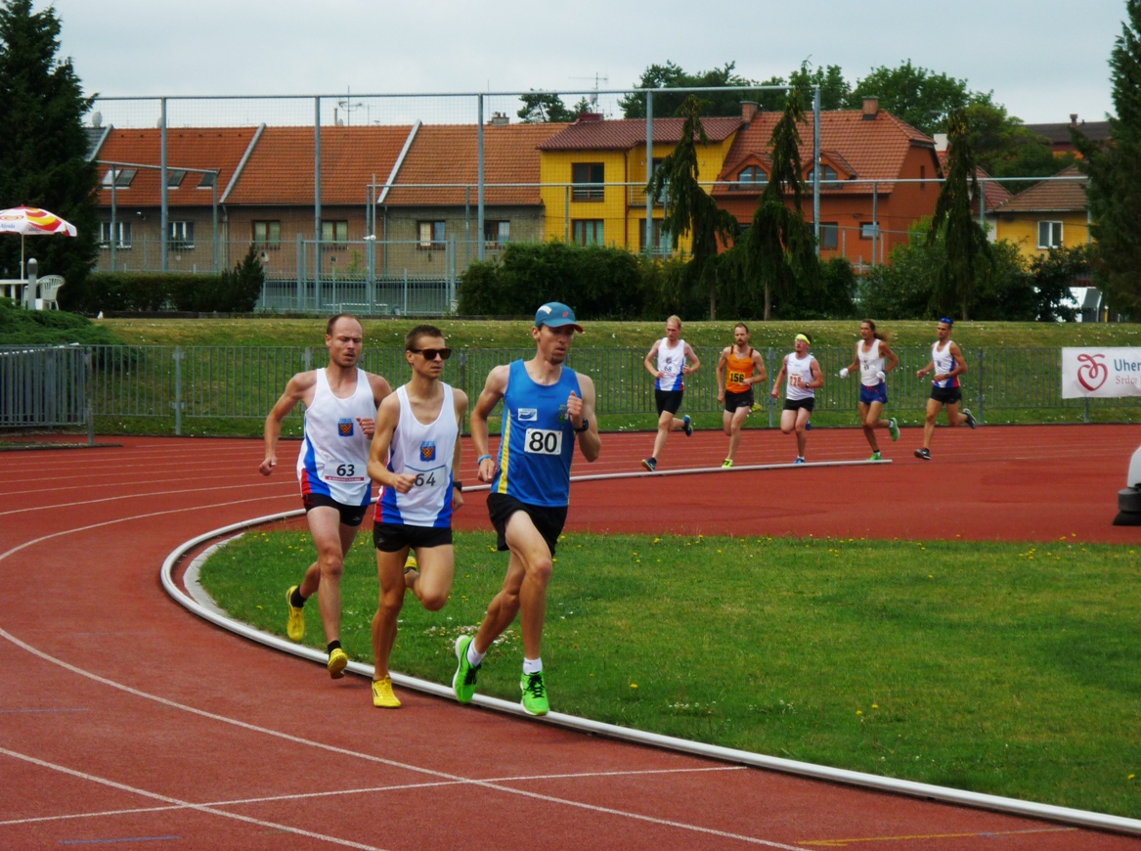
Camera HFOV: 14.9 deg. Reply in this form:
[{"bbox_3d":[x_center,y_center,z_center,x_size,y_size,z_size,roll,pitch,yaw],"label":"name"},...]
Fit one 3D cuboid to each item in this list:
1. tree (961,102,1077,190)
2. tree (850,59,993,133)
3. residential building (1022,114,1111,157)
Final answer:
[{"bbox_3d":[27.015,-14.273,262.000,7.200,10.500,7.000,0,1,0],"label":"tree"},{"bbox_3d":[21.493,-15.864,268.000,9.300,13.200,9.000,0,1,0],"label":"tree"},{"bbox_3d":[37.289,-17.755,330.000,12.000,11.000,10.000,0,2,15],"label":"residential building"}]

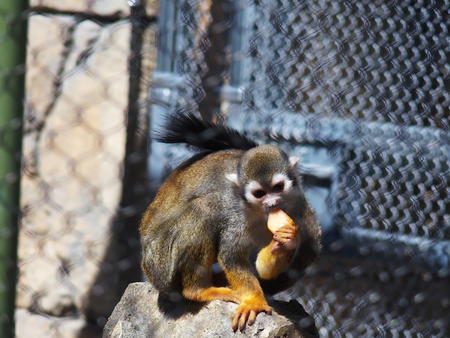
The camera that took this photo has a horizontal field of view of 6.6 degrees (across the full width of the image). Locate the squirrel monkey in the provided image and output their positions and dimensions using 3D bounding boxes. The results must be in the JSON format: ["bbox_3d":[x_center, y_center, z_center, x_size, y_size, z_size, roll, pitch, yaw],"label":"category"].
[{"bbox_3d":[0.004,0.050,3.700,0.135,0.195,0.190,-8,12,-41],"label":"squirrel monkey"}]

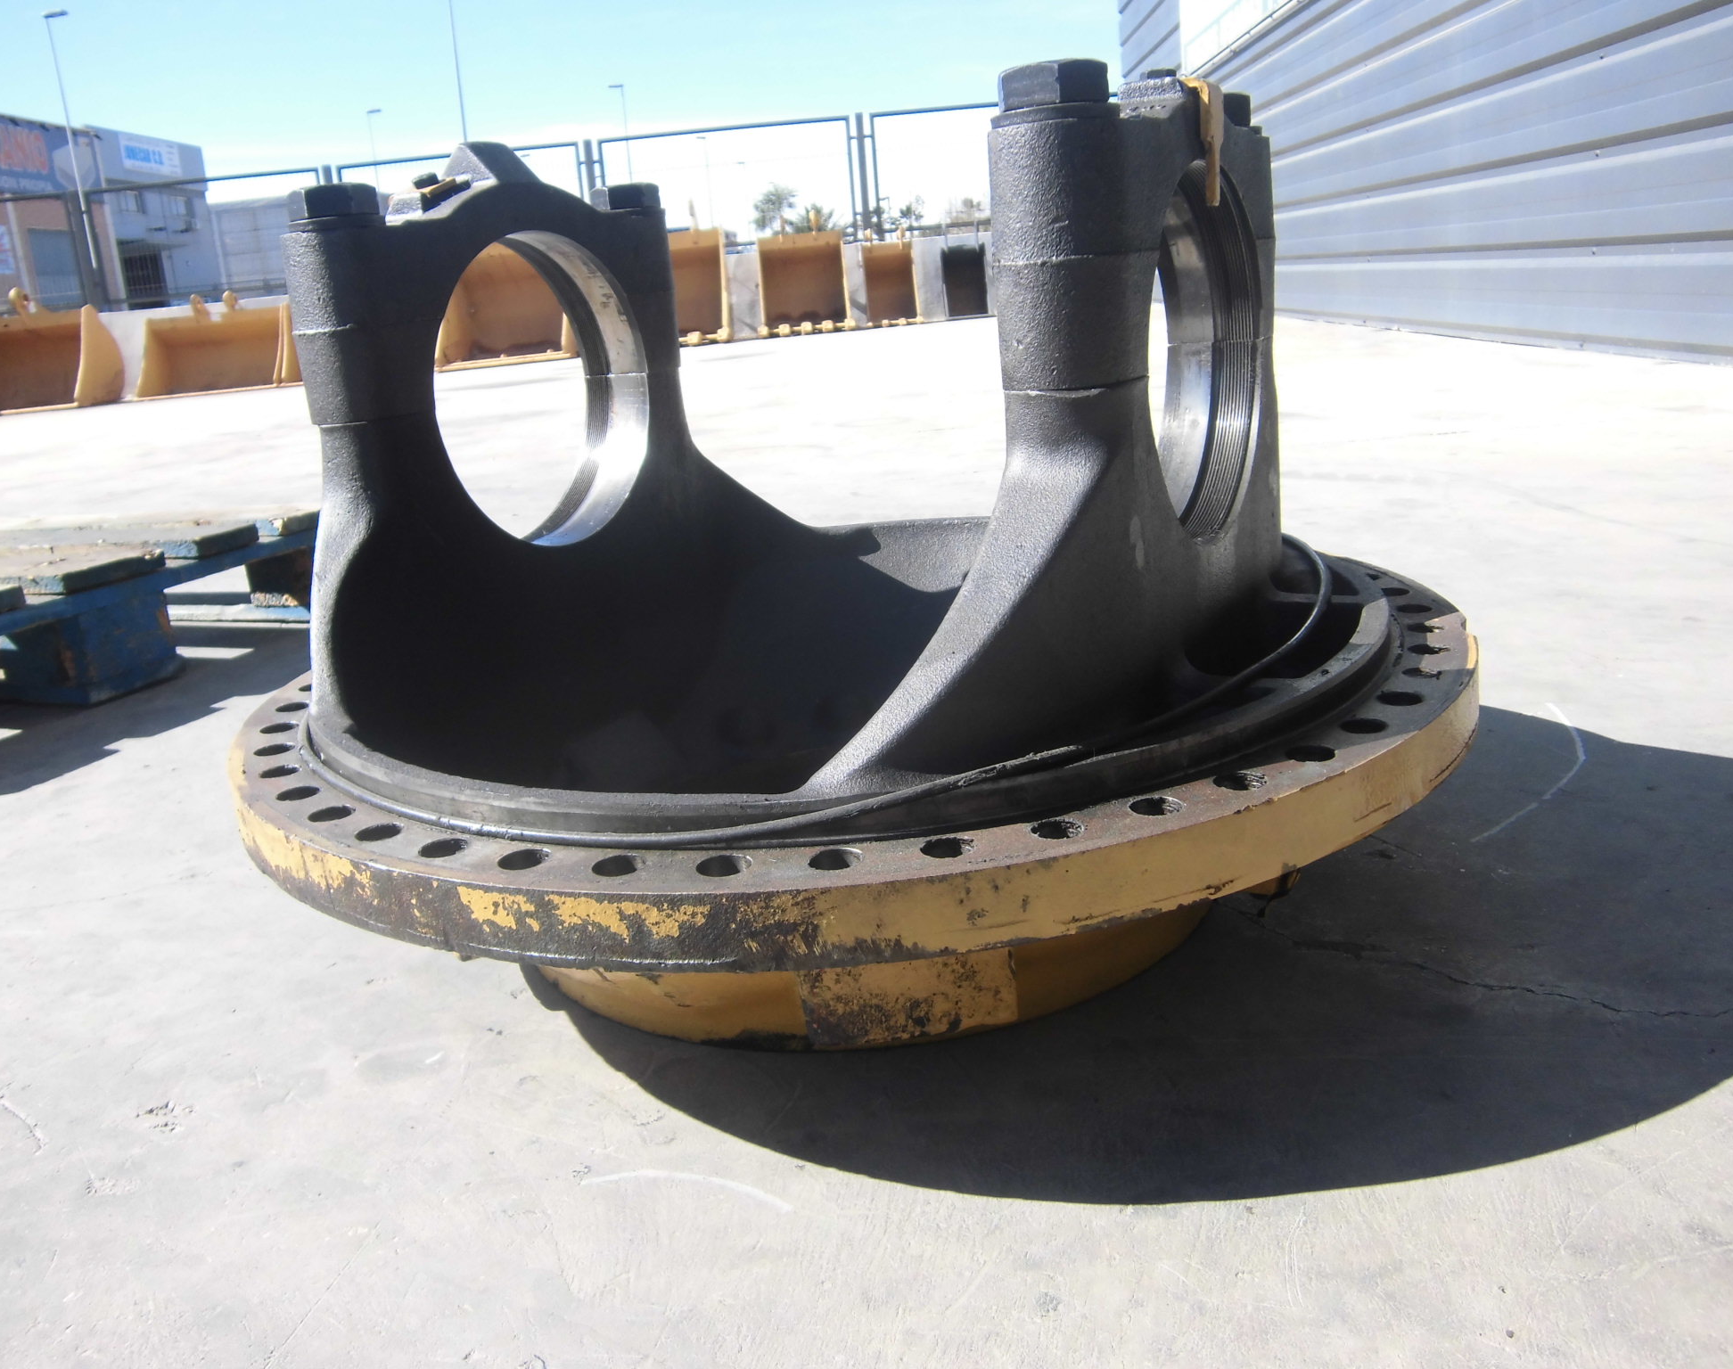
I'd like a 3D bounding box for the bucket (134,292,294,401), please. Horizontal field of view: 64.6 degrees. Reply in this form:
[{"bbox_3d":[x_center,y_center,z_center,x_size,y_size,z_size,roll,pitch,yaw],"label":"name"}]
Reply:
[{"bbox_3d":[-6.642,-3.504,13.986,1.563,1.000,0.700,-4,16,3],"label":"bucket"}]

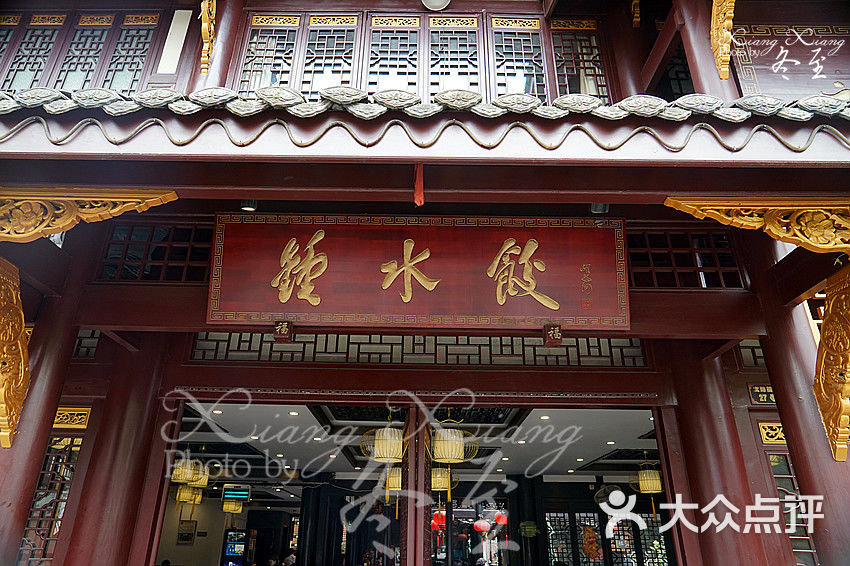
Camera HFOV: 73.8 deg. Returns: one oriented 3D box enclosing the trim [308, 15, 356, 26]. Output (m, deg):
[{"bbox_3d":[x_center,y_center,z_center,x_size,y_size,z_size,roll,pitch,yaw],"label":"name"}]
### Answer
[{"bbox_3d":[-0.832,-2.381,5.153,0.424,0.135,0.040,1,-26,0],"label":"trim"}]

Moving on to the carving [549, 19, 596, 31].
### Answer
[{"bbox_3d":[1.360,-2.349,5.153,0.410,0.136,0.040,1,-26,0],"label":"carving"}]

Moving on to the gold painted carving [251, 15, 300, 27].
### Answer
[{"bbox_3d":[-1.350,-2.382,5.150,0.423,0.132,0.040,1,-26,0],"label":"gold painted carving"}]

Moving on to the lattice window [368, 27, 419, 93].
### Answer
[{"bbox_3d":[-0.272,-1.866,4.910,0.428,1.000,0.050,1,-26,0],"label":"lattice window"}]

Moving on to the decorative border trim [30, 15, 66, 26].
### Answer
[{"bbox_3d":[-3.413,-2.380,5.135,0.320,0.129,0.040,1,-26,0],"label":"decorative border trim"}]

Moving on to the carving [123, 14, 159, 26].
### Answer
[{"bbox_3d":[-2.574,-2.383,5.142,0.307,0.129,0.040,1,-26,0],"label":"carving"}]

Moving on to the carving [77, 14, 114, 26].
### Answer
[{"bbox_3d":[-2.975,-2.379,5.138,0.311,0.129,0.040,1,-26,0],"label":"carving"}]

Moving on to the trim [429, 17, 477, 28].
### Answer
[{"bbox_3d":[0.264,-2.372,5.156,0.428,0.143,0.040,1,-26,0],"label":"trim"}]

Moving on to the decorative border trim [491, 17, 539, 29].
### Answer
[{"bbox_3d":[0.828,-2.361,5.155,0.424,0.143,0.040,1,-26,0],"label":"decorative border trim"}]

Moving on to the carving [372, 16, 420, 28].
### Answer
[{"bbox_3d":[-0.264,-2.375,5.154,0.428,0.143,0.040,1,-26,0],"label":"carving"}]

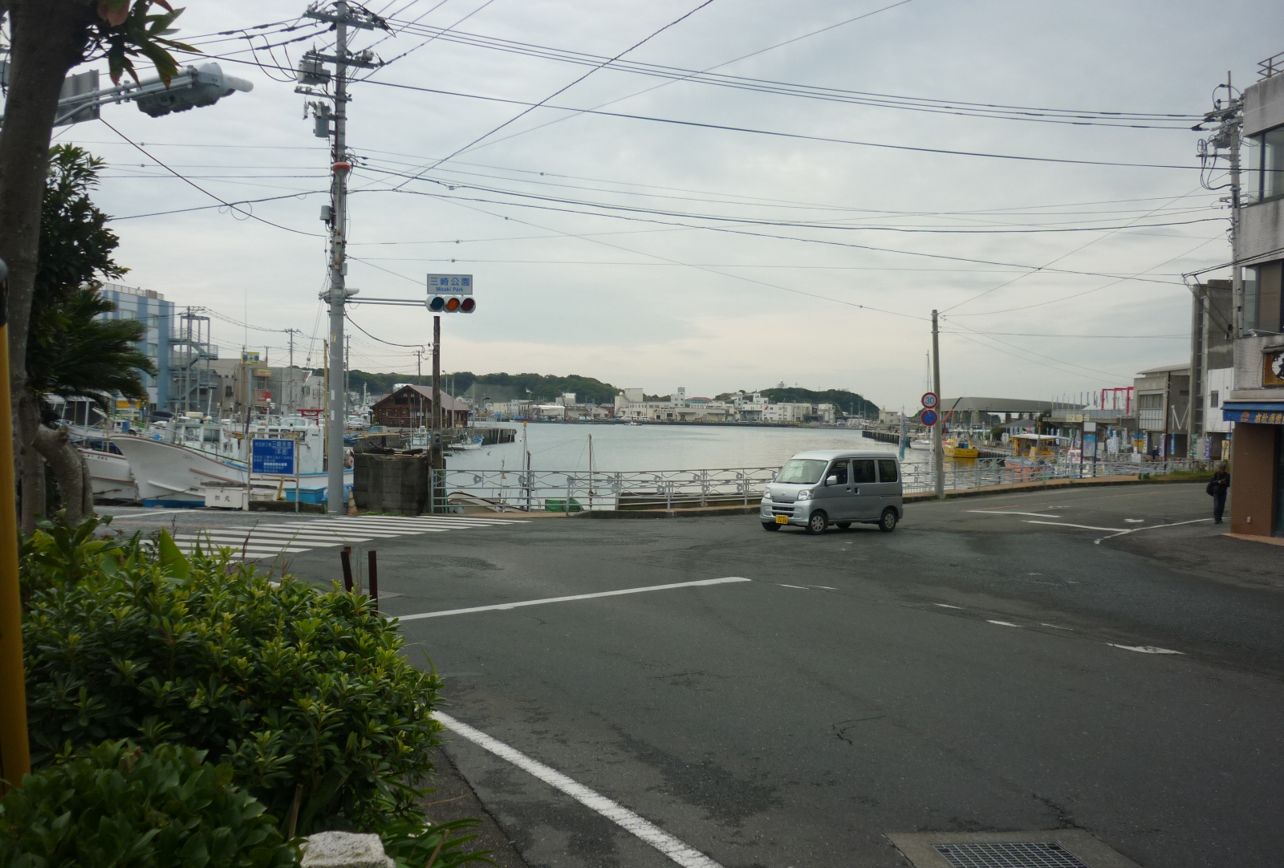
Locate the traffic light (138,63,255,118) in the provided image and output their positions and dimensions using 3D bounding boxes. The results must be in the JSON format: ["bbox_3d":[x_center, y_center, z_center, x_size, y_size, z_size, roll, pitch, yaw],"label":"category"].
[{"bbox_3d":[-4.715,-3.618,12.900,1.250,0.450,0.480,2,2,35],"label":"traffic light"}]

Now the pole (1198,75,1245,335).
[{"bbox_3d":[19.189,-4.454,39.345,1.100,14.124,2.000,-1,2,-38],"label":"pole"}]

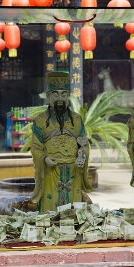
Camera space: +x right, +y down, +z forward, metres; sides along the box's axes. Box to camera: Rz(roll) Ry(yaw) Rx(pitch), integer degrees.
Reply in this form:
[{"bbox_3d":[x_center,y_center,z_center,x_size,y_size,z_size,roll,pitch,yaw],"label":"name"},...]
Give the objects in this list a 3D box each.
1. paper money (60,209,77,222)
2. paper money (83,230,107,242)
[{"bbox_3d":[0.007,0.388,3.940,0.080,0.060,0.025,-1,-24,-8],"label":"paper money"},{"bbox_3d":[0.130,0.468,3.790,0.105,0.048,0.025,-1,-24,-8],"label":"paper money"}]

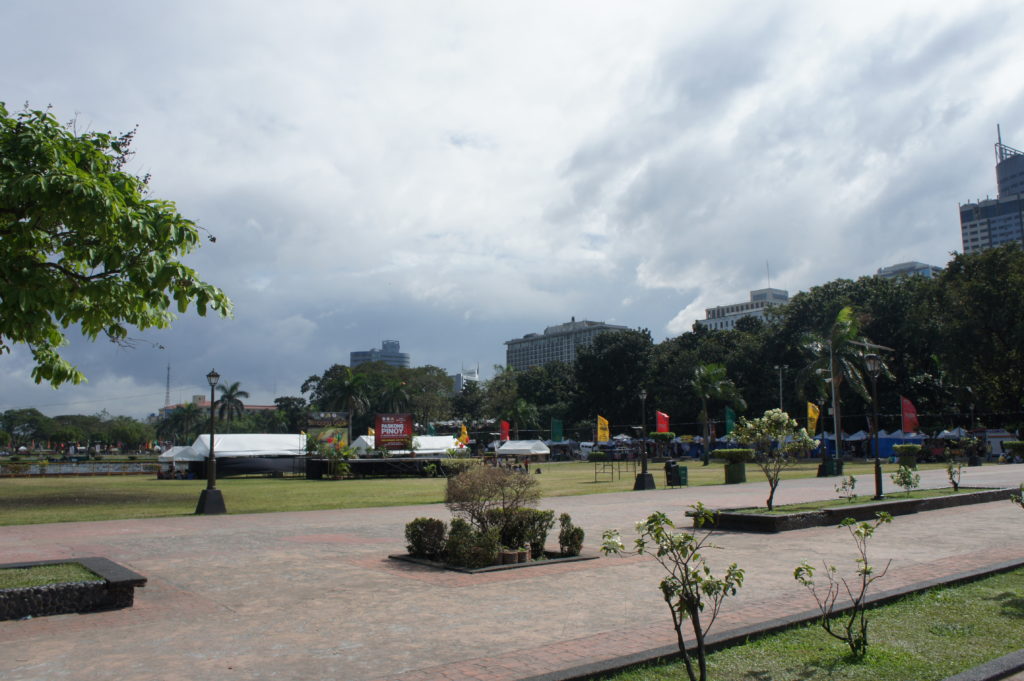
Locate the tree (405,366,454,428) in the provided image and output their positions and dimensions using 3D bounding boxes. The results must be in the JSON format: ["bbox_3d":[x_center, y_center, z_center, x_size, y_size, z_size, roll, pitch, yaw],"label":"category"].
[{"bbox_3d":[-12.870,11.330,125.650,8.200,14.510,8.200,0,-7,-6],"label":"tree"}]

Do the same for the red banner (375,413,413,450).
[{"bbox_3d":[-11.369,8.829,77.000,3.700,3.500,0.300,0,-7,-5],"label":"red banner"}]

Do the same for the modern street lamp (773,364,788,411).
[{"bbox_3d":[27.060,7.240,80.360,1.500,9.570,0.500,-3,-8,18],"label":"modern street lamp"}]

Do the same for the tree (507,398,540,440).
[{"bbox_3d":[1.346,11.728,102.000,4.400,8.600,4.400,-1,-7,0],"label":"tree"}]

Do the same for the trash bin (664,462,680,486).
[{"bbox_3d":[7.361,6.123,36.500,0.580,1.150,0.550,5,-9,-38],"label":"trash bin"}]

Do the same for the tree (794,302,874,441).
[{"bbox_3d":[20.104,2.986,49.000,6.000,10.200,6.000,-1,-7,0],"label":"tree"}]

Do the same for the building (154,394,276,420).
[{"bbox_3d":[-124.820,36.326,333.998,28.000,21.901,62.000,5,-9,-37],"label":"building"}]

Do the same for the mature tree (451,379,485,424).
[{"bbox_3d":[-7.050,12.510,128.540,5.300,12.770,5.300,0,-7,-3],"label":"mature tree"}]

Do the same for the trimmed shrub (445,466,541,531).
[{"bbox_3d":[-0.418,3.264,15.217,1.750,1.688,1.650,0,-7,-2],"label":"trimmed shrub"}]

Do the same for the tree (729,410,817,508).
[{"bbox_3d":[6.710,3.094,20.797,2.150,2.621,2.050,-3,-8,17],"label":"tree"}]

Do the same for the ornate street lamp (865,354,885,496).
[{"bbox_3d":[10.958,2.613,24.099,0.480,4.329,0.480,5,-9,-37],"label":"ornate street lamp"}]

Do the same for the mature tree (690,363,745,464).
[{"bbox_3d":[17.270,6.170,67.290,4.700,8.580,4.700,-3,-8,14],"label":"mature tree"}]

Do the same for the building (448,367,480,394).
[{"bbox_3d":[-33.425,46.796,560.000,18.000,57.000,18.000,4,-9,-30],"label":"building"}]

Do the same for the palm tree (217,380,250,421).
[{"bbox_3d":[-45.039,12.902,127.174,5.400,12.723,5.400,2,-8,-19],"label":"palm tree"}]

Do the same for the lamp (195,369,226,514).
[{"bbox_3d":[-8.520,2.868,22.600,0.680,4.100,0.680,5,-9,-38],"label":"lamp"}]

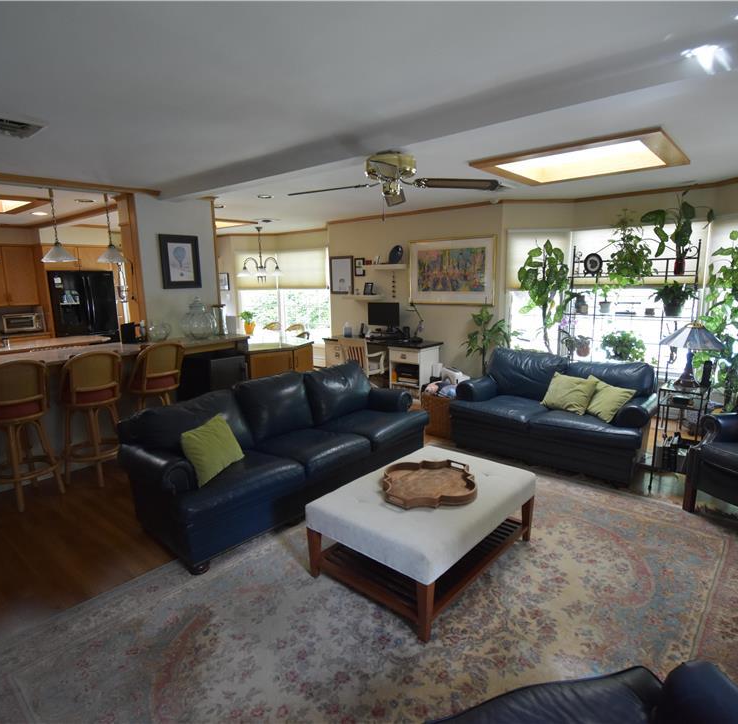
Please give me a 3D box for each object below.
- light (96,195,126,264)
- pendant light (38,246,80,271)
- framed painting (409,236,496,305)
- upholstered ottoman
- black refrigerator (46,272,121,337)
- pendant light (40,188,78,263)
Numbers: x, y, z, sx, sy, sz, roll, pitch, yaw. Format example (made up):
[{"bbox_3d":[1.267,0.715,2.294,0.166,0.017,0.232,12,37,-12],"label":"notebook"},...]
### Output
[{"bbox_3d":[-2.314,-1.195,4.050,0.270,0.600,0.270,8,13,41],"label":"light"},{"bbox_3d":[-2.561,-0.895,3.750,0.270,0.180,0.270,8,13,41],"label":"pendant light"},{"bbox_3d":[1.062,-1.194,5.995,1.270,0.860,0.040,7,13,38],"label":"framed painting"},{"bbox_3d":[0.350,0.937,2.630,0.780,0.435,1.150,8,13,41],"label":"upholstered ottoman"},{"bbox_3d":[-4.638,-0.562,7.286,0.750,1.780,0.900,9,14,41],"label":"black refrigerator"},{"bbox_3d":[-2.605,-1.126,3.751,0.275,0.600,0.275,7,13,38],"label":"pendant light"}]

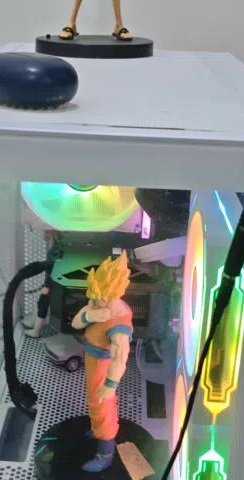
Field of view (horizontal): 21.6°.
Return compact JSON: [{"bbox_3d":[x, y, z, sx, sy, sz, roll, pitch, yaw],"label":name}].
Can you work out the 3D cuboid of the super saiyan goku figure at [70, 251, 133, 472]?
[{"bbox_3d":[-0.017,0.095,0.506,0.043,0.178,0.057,-15,28,-37],"label":"super saiyan goku figure"}]

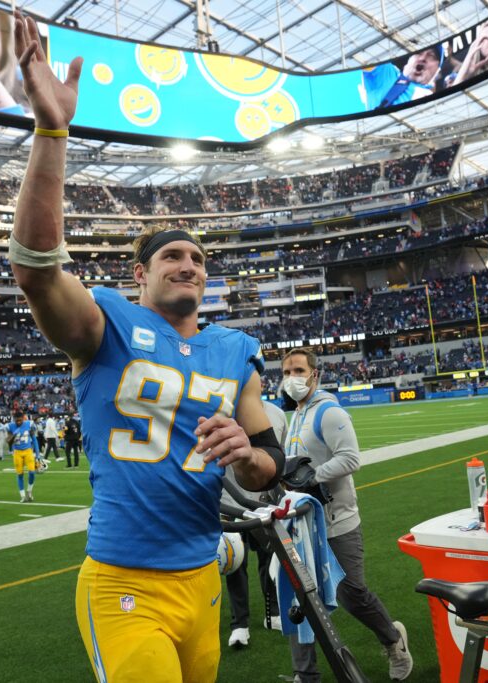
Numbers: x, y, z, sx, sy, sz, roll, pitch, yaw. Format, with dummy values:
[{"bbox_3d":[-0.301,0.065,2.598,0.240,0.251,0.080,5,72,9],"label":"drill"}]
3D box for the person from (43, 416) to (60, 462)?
[{"bbox_3d":[-7.246,3.640,25.716,0.720,1.760,0.550,-3,-5,-15],"label":"person"}]

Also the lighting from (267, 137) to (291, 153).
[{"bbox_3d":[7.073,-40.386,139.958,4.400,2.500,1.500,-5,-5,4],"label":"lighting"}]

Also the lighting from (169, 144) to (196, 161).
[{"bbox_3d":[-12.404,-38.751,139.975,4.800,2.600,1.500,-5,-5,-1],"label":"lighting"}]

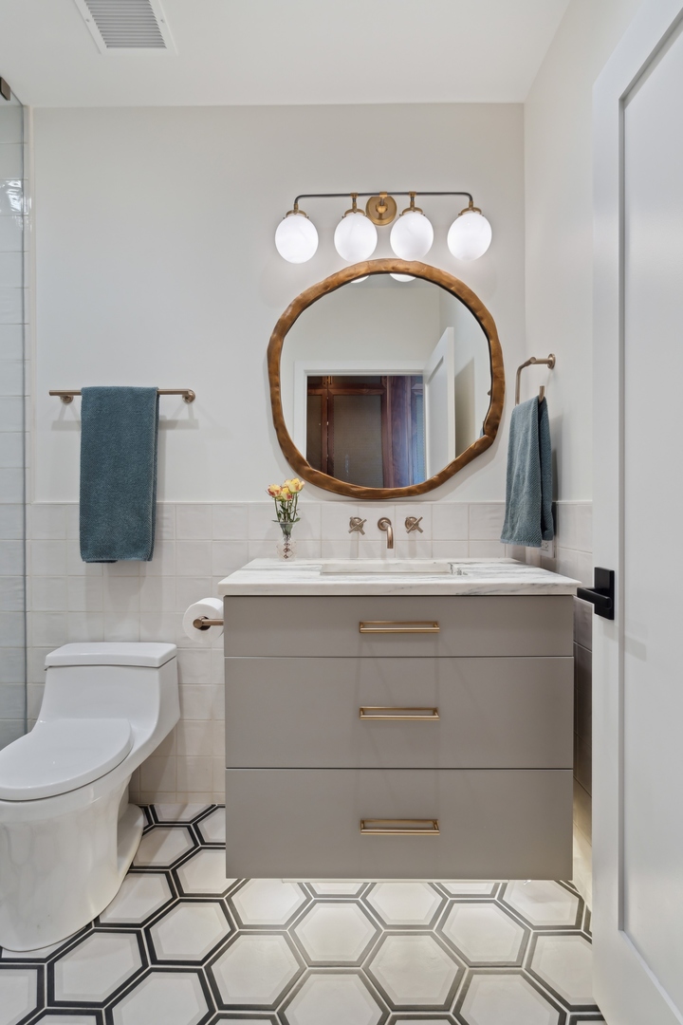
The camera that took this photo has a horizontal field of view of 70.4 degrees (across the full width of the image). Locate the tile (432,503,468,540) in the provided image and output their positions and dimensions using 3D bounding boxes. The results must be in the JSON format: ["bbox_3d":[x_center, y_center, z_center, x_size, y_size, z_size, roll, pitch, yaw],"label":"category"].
[{"bbox_3d":[0.387,0.035,1.715,0.128,0.128,0.010,0,1,0],"label":"tile"}]

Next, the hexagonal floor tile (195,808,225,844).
[{"bbox_3d":[-0.390,1.065,1.641,0.210,0.010,0.178,0,0,0],"label":"hexagonal floor tile"}]

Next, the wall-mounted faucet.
[{"bbox_3d":[0.160,0.069,1.676,0.051,0.095,0.230,0,1,0],"label":"wall-mounted faucet"}]

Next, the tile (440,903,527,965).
[{"bbox_3d":[0.355,1.054,1.211,0.218,0.010,0.184,0,1,0],"label":"tile"}]

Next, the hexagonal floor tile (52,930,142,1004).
[{"bbox_3d":[-0.565,1.055,1.121,0.218,0.010,0.184,0,1,0],"label":"hexagonal floor tile"}]

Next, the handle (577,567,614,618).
[{"bbox_3d":[0.533,0.172,0.983,0.054,0.100,0.143,0,1,0],"label":"handle"}]

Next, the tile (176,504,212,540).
[{"bbox_3d":[-0.517,0.033,1.700,0.126,0.125,0.010,0,1,1],"label":"tile"}]

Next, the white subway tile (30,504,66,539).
[{"bbox_3d":[-1.030,0.034,1.706,0.126,0.125,0.010,0,1,1],"label":"white subway tile"}]

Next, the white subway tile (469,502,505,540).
[{"bbox_3d":[0.540,0.037,1.791,0.132,0.132,0.010,0,1,0],"label":"white subway tile"}]

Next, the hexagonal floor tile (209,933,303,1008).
[{"bbox_3d":[-0.198,1.056,1.118,0.218,0.010,0.184,0,1,0],"label":"hexagonal floor tile"}]

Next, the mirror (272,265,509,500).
[{"bbox_3d":[0.160,-0.476,1.731,0.845,0.855,0.045,0,0,0],"label":"mirror"}]

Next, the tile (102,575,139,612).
[{"bbox_3d":[-0.773,0.288,1.707,0.126,0.125,0.010,0,1,1],"label":"tile"}]

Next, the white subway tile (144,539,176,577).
[{"bbox_3d":[-0.653,0.162,1.725,0.128,0.128,0.010,0,1,0],"label":"white subway tile"}]

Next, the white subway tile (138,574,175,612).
[{"bbox_3d":[-0.668,0.300,1.763,0.130,0.130,0.010,0,0,0],"label":"white subway tile"}]

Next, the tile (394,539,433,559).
[{"bbox_3d":[0.252,0.160,1.694,0.126,0.125,0.010,0,1,1],"label":"tile"}]

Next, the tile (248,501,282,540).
[{"bbox_3d":[-0.280,0.035,1.798,0.132,0.132,0.010,0,1,0],"label":"tile"}]

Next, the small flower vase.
[{"bbox_3d":[-0.190,0.099,1.672,0.070,0.137,0.070,0,1,0],"label":"small flower vase"}]

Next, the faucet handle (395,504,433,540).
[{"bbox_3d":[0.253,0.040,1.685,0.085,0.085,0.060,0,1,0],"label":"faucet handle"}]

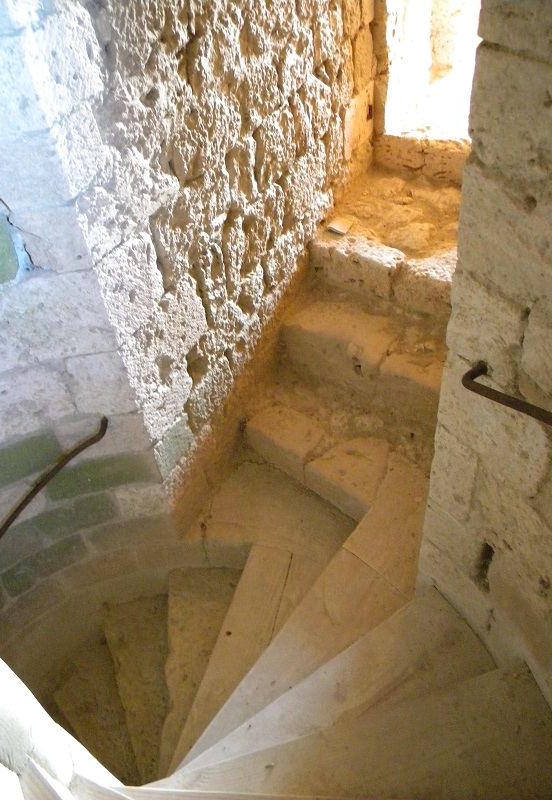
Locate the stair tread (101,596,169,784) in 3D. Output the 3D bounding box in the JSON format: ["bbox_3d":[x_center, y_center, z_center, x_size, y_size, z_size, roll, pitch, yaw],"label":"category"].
[{"bbox_3d":[-0.545,1.248,2.846,0.356,0.170,0.827,-14,43,-8],"label":"stair tread"}]

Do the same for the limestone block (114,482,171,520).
[{"bbox_3d":[-0.545,0.336,2.644,0.204,0.183,0.200,-8,43,-2],"label":"limestone block"}]

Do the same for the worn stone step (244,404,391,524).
[{"bbox_3d":[0.236,0.290,3.067,0.749,0.208,0.287,29,54,32],"label":"worn stone step"}]

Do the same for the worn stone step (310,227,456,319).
[{"bbox_3d":[0.554,-0.612,3.204,0.823,0.277,0.255,22,50,27],"label":"worn stone step"}]

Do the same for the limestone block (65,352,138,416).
[{"bbox_3d":[-0.586,-0.121,2.220,0.200,0.258,0.200,-8,43,-1],"label":"limestone block"}]

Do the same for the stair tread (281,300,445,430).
[{"bbox_3d":[0.495,-0.182,3.169,0.920,0.291,0.309,24,51,29],"label":"stair tread"}]

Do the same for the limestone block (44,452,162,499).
[{"bbox_3d":[-0.675,0.214,2.483,0.417,0.200,0.200,-12,43,-6],"label":"limestone block"}]

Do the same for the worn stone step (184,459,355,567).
[{"bbox_3d":[0.018,0.588,3.088,0.767,0.213,0.470,7,45,15],"label":"worn stone step"}]

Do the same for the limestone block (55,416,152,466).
[{"bbox_3d":[-0.674,0.070,2.517,0.340,0.194,0.223,-10,43,-3],"label":"limestone block"}]

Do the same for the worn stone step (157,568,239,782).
[{"bbox_3d":[-0.298,1.128,2.667,0.397,0.170,0.881,-2,43,5],"label":"worn stone step"}]

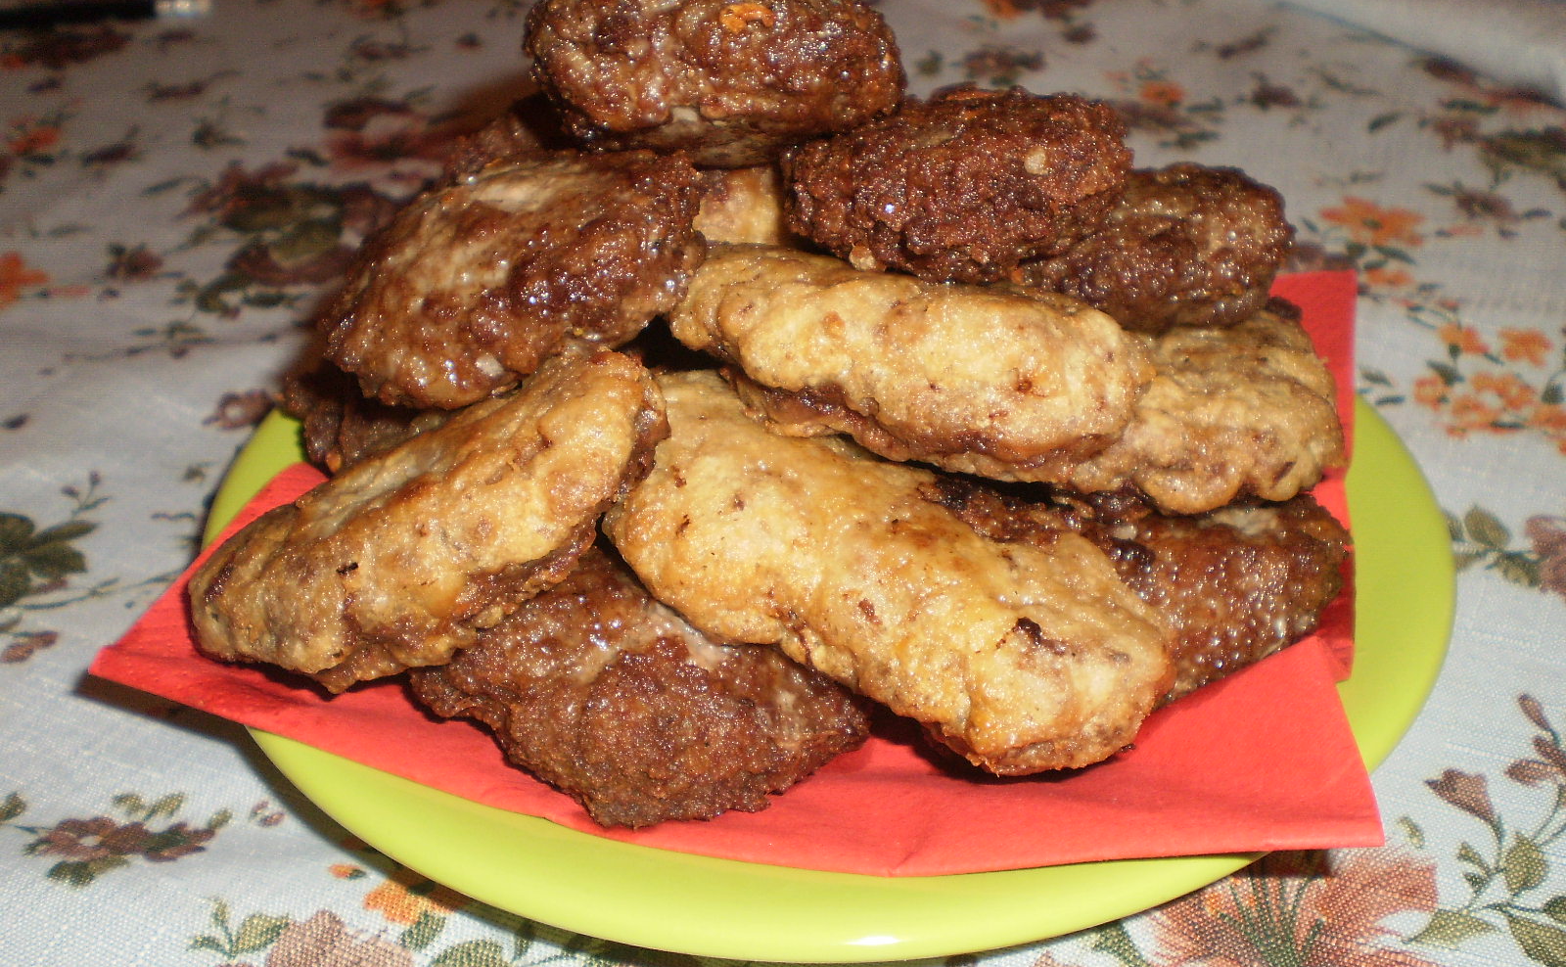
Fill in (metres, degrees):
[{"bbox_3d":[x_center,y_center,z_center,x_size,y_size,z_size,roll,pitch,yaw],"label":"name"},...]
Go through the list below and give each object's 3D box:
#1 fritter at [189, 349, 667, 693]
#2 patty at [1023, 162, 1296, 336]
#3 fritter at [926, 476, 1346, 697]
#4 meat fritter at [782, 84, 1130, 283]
[{"bbox_3d":[-0.052,0.006,0.238,0.076,0.023,0.044,-26,42,0],"label":"fritter"},{"bbox_3d":[0.059,-0.038,0.264,0.051,0.021,0.043,-1,35,1],"label":"patty"},{"bbox_3d":[0.059,0.017,0.285,0.080,0.025,0.055,-6,37,-7],"label":"fritter"},{"bbox_3d":[0.028,-0.048,0.258,0.054,0.024,0.046,-6,38,-6],"label":"meat fritter"}]

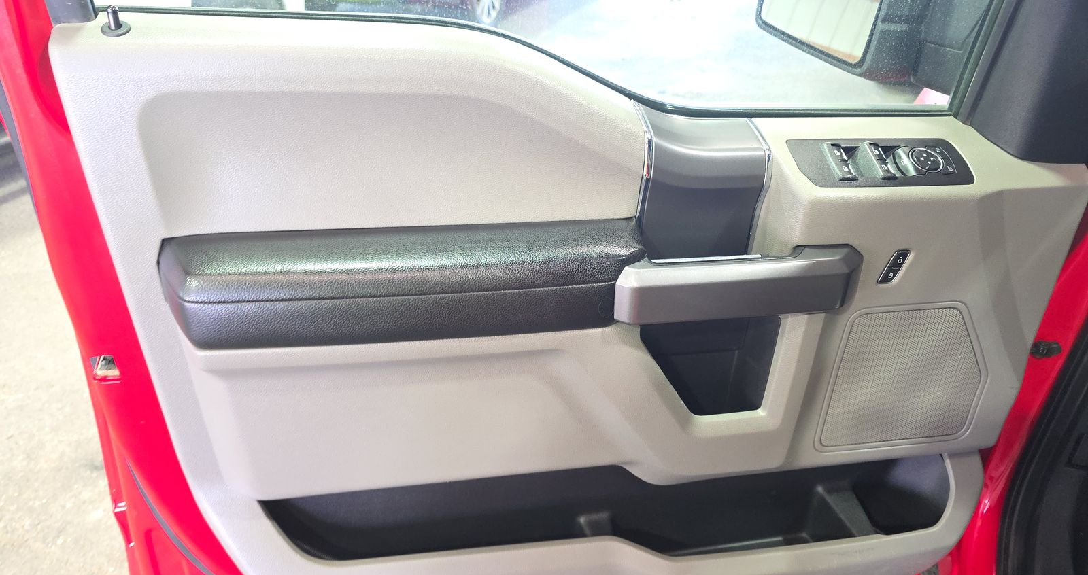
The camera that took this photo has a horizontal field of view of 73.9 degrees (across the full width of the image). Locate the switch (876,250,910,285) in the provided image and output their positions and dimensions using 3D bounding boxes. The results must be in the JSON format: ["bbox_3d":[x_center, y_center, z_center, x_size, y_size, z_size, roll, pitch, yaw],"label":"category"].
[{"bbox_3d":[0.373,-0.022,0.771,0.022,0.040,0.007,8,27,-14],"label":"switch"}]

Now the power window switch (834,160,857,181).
[{"bbox_3d":[0.298,-0.115,0.715,0.020,0.010,0.021,-3,58,-8],"label":"power window switch"}]

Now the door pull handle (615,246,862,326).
[{"bbox_3d":[0.201,-0.007,0.732,0.266,0.060,0.064,-3,29,-8],"label":"door pull handle"}]

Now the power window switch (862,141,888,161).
[{"bbox_3d":[0.335,-0.137,0.730,0.020,0.010,0.021,-3,58,-8],"label":"power window switch"}]

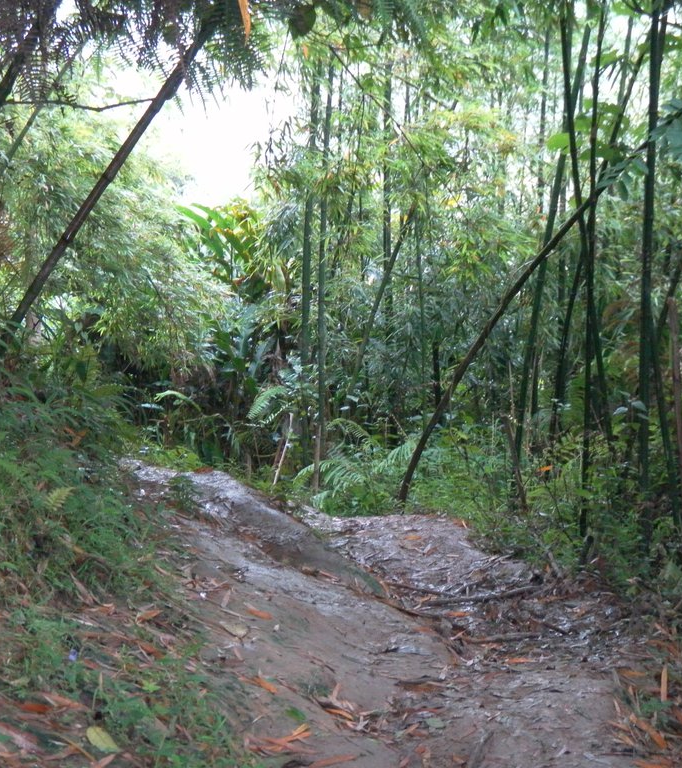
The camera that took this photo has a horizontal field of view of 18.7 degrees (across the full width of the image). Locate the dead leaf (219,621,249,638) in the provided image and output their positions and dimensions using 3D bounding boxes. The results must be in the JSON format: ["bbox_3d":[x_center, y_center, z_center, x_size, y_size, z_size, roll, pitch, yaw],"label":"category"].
[{"bbox_3d":[-0.380,0.929,7.913,0.100,0.030,0.144,1,18,-40],"label":"dead leaf"}]

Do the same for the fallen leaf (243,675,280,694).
[{"bbox_3d":[-0.256,0.994,6.897,0.073,0.030,0.136,2,18,-39],"label":"fallen leaf"}]

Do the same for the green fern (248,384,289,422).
[{"bbox_3d":[-0.455,0.122,13.000,0.270,0.240,0.200,0,0,0],"label":"green fern"}]

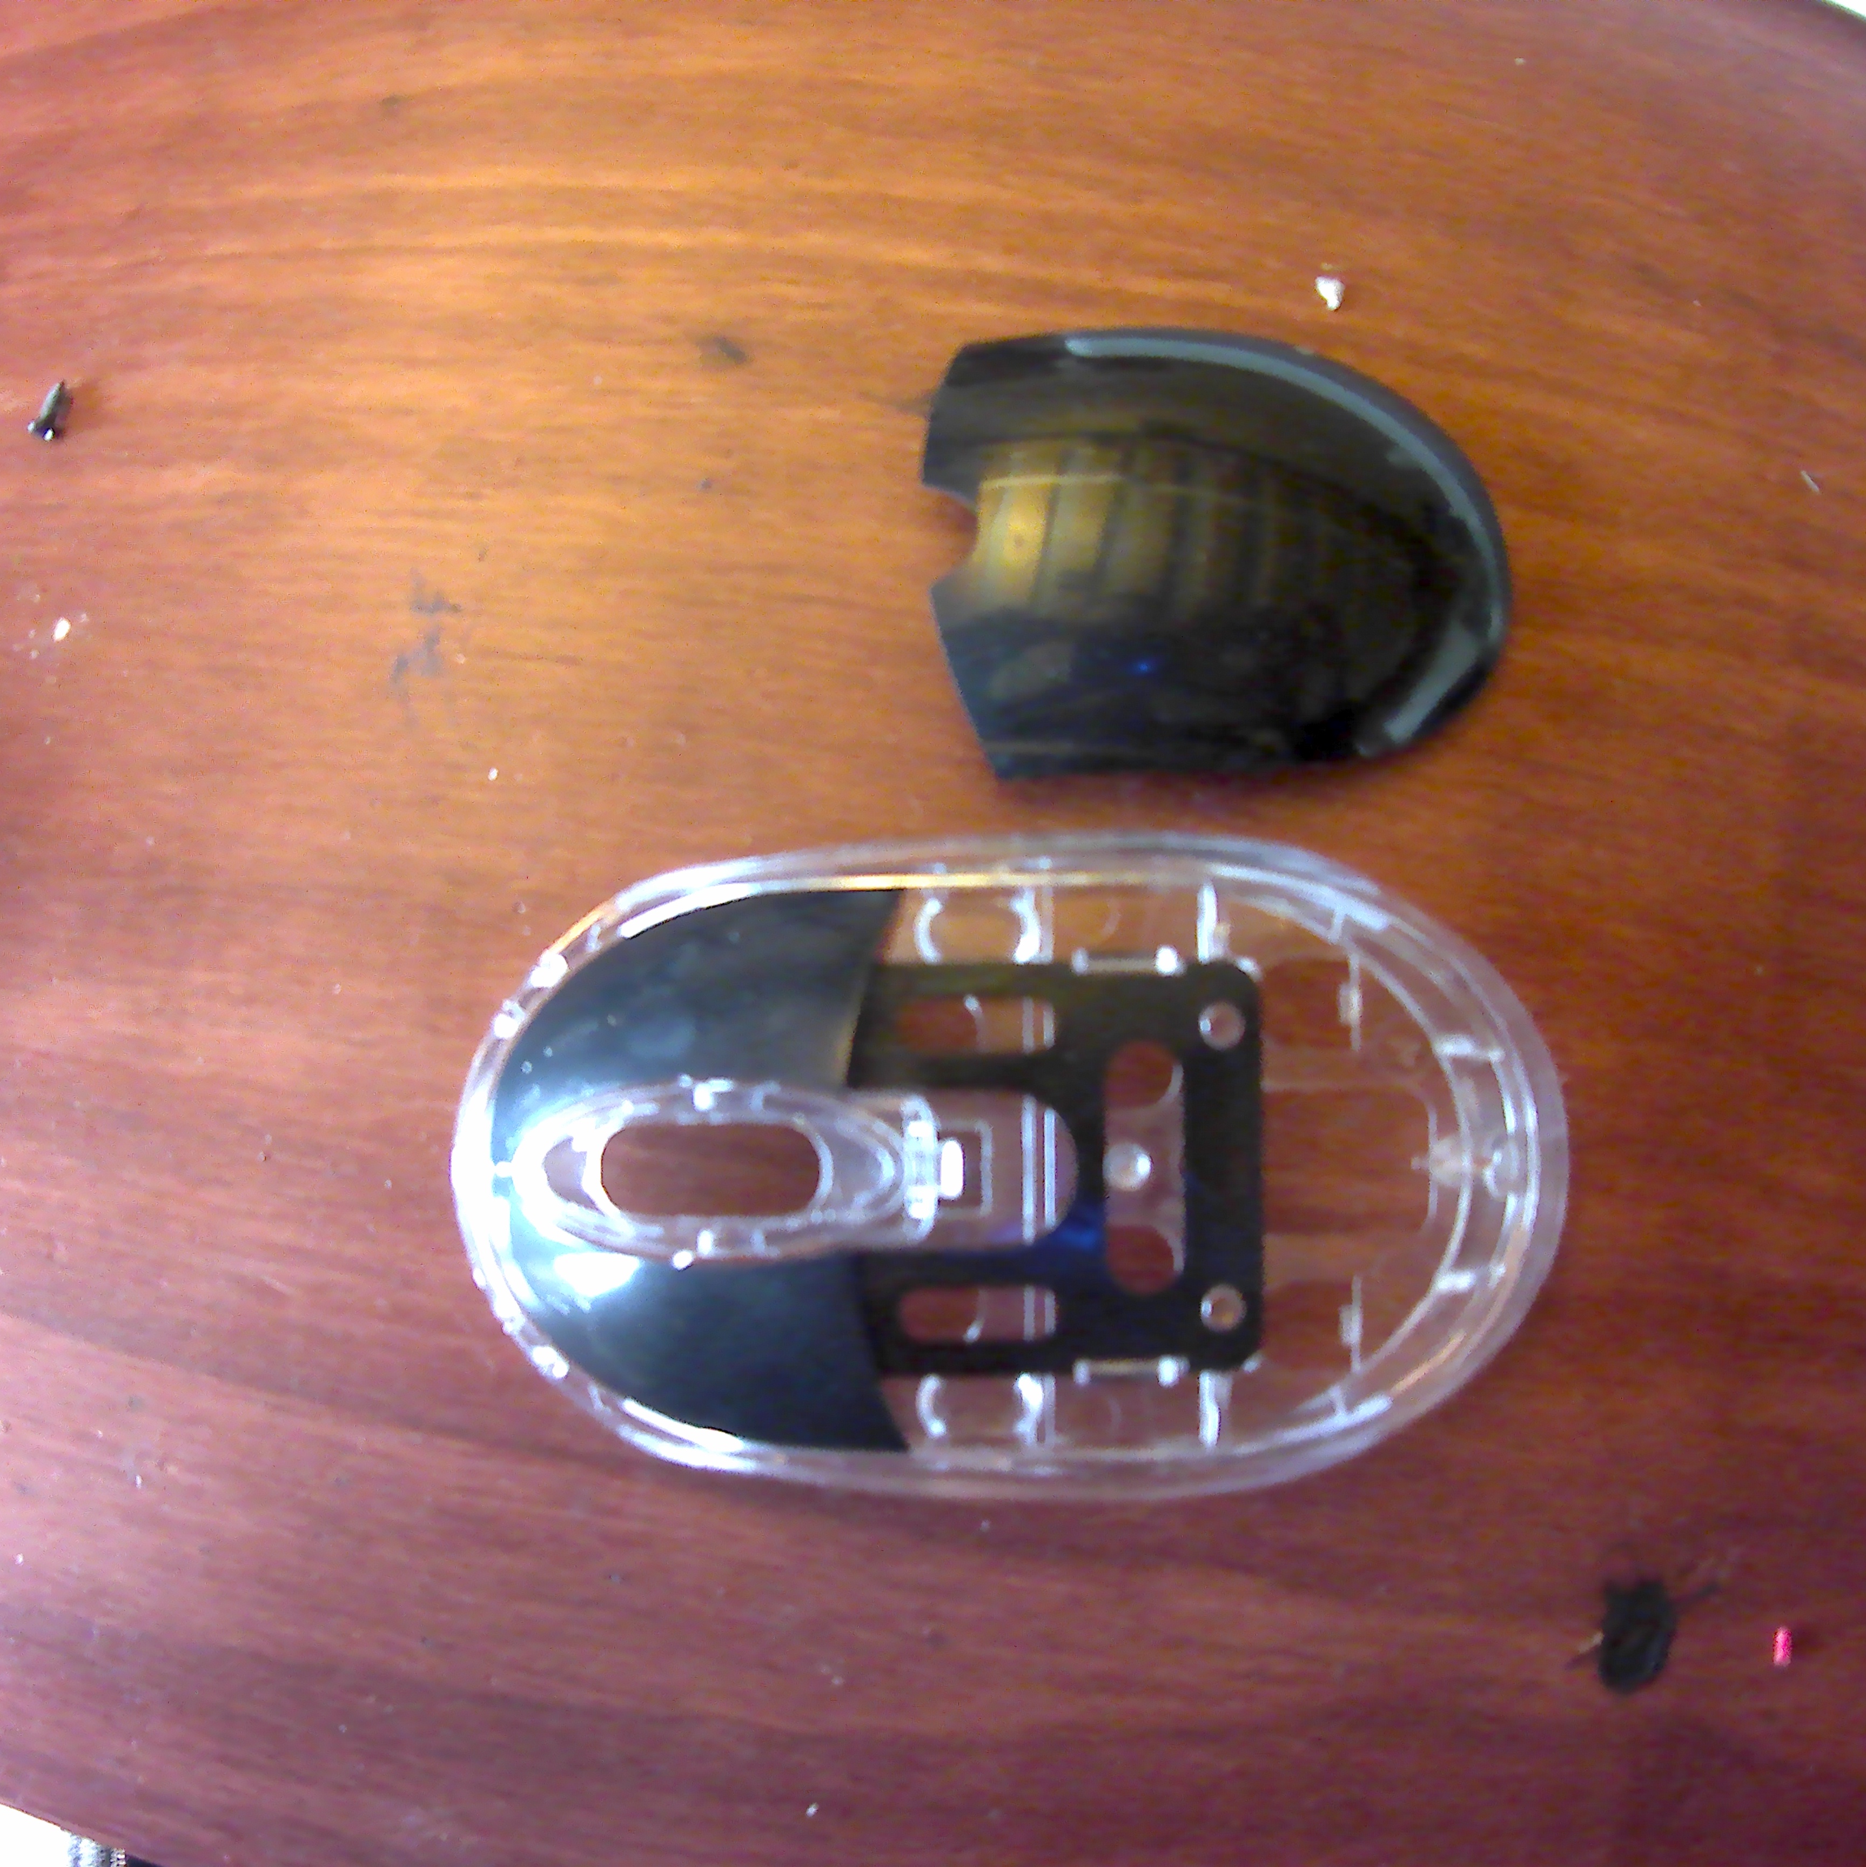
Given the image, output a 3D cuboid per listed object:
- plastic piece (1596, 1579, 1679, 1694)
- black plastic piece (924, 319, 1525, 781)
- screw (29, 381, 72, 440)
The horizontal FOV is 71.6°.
[{"bbox_3d":[0.082,0.082,0.150,0.009,0.003,0.013,4,90,0],"label":"plastic piece"},{"bbox_3d":[0.033,-0.045,0.144,0.068,0.015,0.053,-2,82,0],"label":"black plastic piece"},{"bbox_3d":[-0.103,-0.061,0.150,0.003,0.003,0.007,25,80,0],"label":"screw"}]

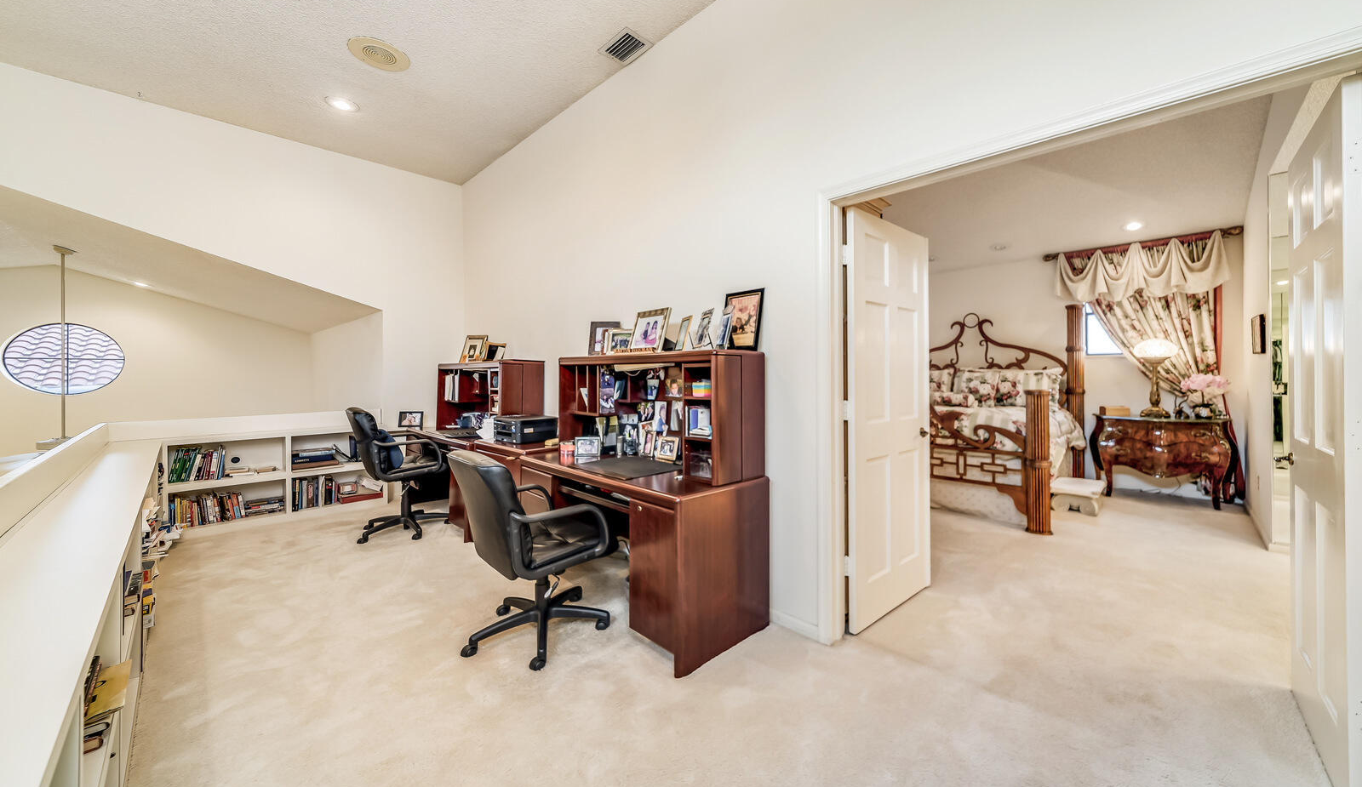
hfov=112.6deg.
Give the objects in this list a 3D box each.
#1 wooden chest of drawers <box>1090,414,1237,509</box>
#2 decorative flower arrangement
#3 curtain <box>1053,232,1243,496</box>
[{"bbox_3d":[4.758,0.648,4.534,0.490,0.820,0.990,-2,2,-43],"label":"wooden chest of drawers"},{"bbox_3d":[4.938,0.027,4.287,0.300,0.430,0.320,-2,2,-43],"label":"decorative flower arrangement"},{"bbox_3d":[4.754,-0.259,4.708,0.230,2.480,1.310,-2,2,-43],"label":"curtain"}]

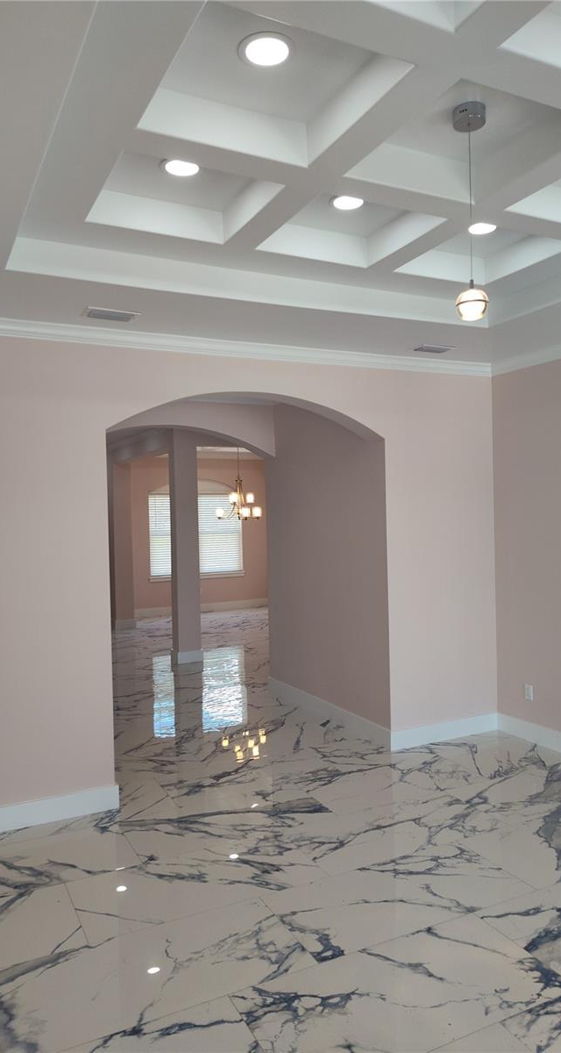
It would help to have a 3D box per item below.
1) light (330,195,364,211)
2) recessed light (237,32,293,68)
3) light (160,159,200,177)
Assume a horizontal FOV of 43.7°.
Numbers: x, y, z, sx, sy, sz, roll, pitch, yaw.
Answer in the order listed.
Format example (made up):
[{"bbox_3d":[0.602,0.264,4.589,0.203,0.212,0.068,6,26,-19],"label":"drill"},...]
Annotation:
[{"bbox_3d":[0.331,-1.570,3.424,0.180,0.035,0.180,-1,1,0],"label":"light"},{"bbox_3d":[-0.047,-1.548,2.296,0.183,0.035,0.183,-1,1,0],"label":"recessed light"},{"bbox_3d":[-0.428,-1.548,3.046,0.180,0.035,0.180,-1,1,0],"label":"light"}]

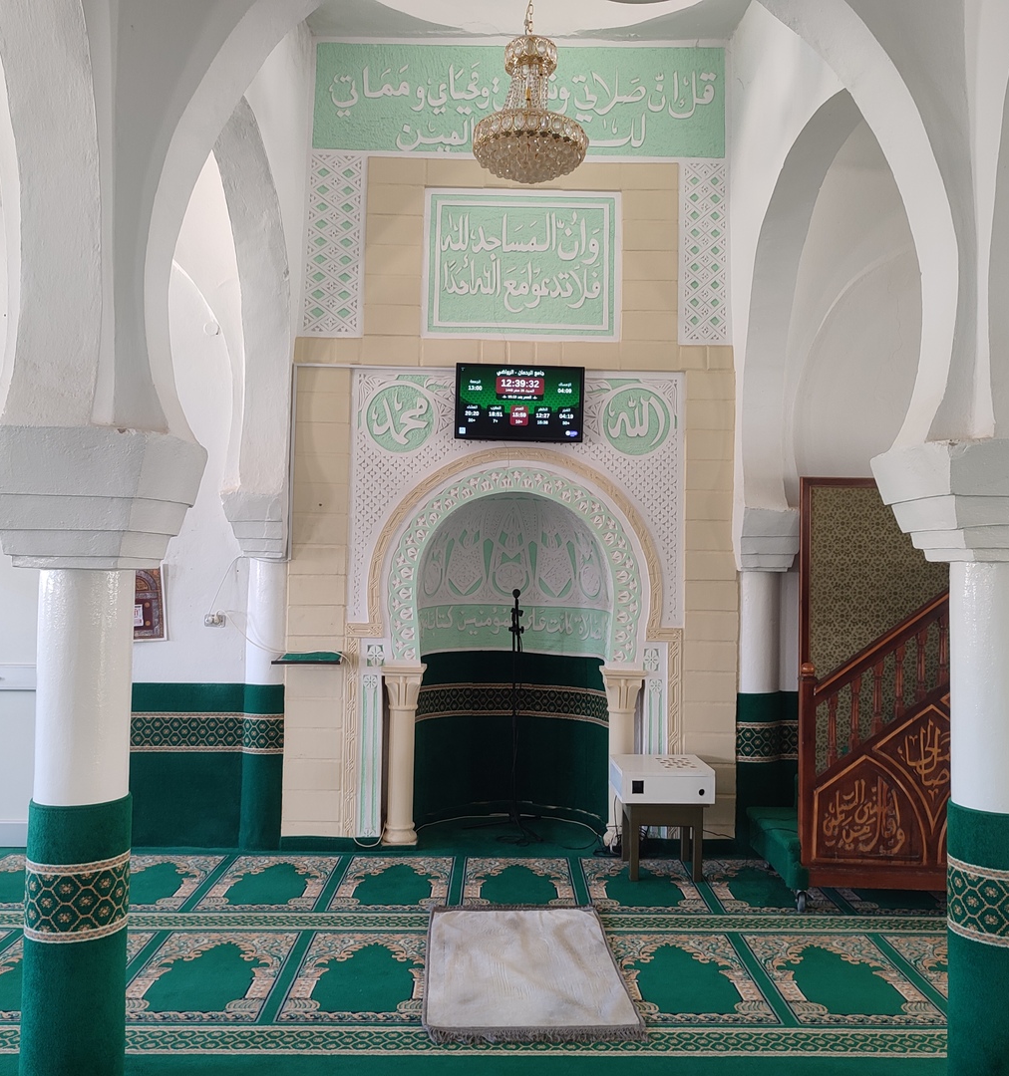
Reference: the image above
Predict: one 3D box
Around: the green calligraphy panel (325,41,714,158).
[{"bbox_3d":[0.096,-2.579,5.886,2.414,0.652,0.040,1,-2,-1],"label":"green calligraphy panel"}]

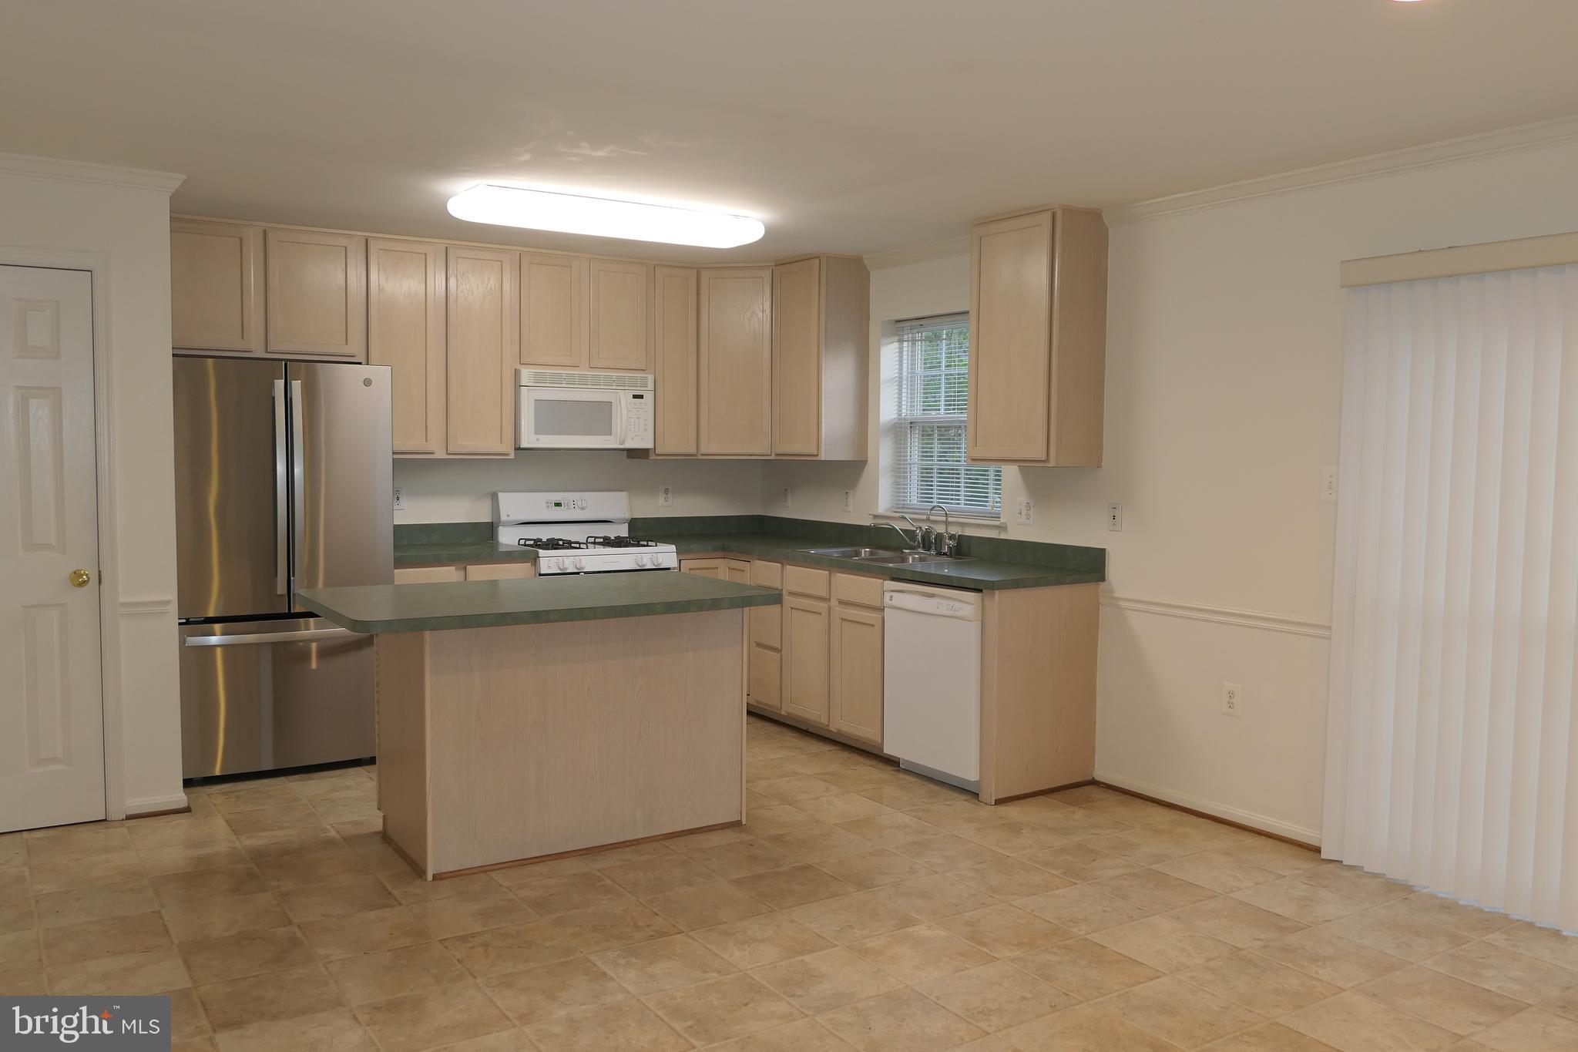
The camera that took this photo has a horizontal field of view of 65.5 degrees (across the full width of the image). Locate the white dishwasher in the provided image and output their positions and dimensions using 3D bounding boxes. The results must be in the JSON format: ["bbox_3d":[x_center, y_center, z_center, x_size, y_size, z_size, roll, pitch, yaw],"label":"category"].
[{"bbox_3d":[0.836,0.651,5.266,0.600,0.825,0.610,-2,4,-33],"label":"white dishwasher"}]

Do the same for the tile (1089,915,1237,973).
[{"bbox_3d":[1.084,1.218,3.567,0.317,0.010,0.314,-2,4,-33],"label":"tile"}]

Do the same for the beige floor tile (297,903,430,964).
[{"bbox_3d":[-1.224,1.176,3.535,0.305,0.010,0.305,-1,4,-33],"label":"beige floor tile"}]

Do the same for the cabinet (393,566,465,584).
[{"bbox_3d":[-1.841,0.549,5.897,0.378,0.747,0.590,-2,4,-33],"label":"cabinet"}]

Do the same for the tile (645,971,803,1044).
[{"bbox_3d":[-0.172,1.240,3.170,0.310,0.012,0.310,-2,4,-34],"label":"tile"}]

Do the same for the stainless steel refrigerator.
[{"bbox_3d":[-2.322,0.167,5.491,0.880,1.761,0.880,-1,4,-33],"label":"stainless steel refrigerator"}]

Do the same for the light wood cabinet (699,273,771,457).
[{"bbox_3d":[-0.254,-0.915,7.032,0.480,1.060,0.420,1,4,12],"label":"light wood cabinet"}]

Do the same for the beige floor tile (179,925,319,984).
[{"bbox_3d":[-1.510,1.199,3.426,0.320,0.010,0.320,-2,4,-33],"label":"beige floor tile"}]

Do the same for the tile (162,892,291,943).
[{"bbox_3d":[-1.689,1.181,3.693,0.320,0.010,0.320,-2,4,-33],"label":"tile"}]

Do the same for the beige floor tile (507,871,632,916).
[{"bbox_3d":[-0.694,1.176,3.923,0.317,0.010,0.314,-2,4,-33],"label":"beige floor tile"}]

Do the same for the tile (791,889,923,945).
[{"bbox_3d":[0.195,1.197,3.745,0.317,0.010,0.314,-2,4,-33],"label":"tile"}]

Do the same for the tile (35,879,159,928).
[{"bbox_3d":[-2.136,1.170,3.791,0.320,0.010,0.320,-2,4,-33],"label":"tile"}]

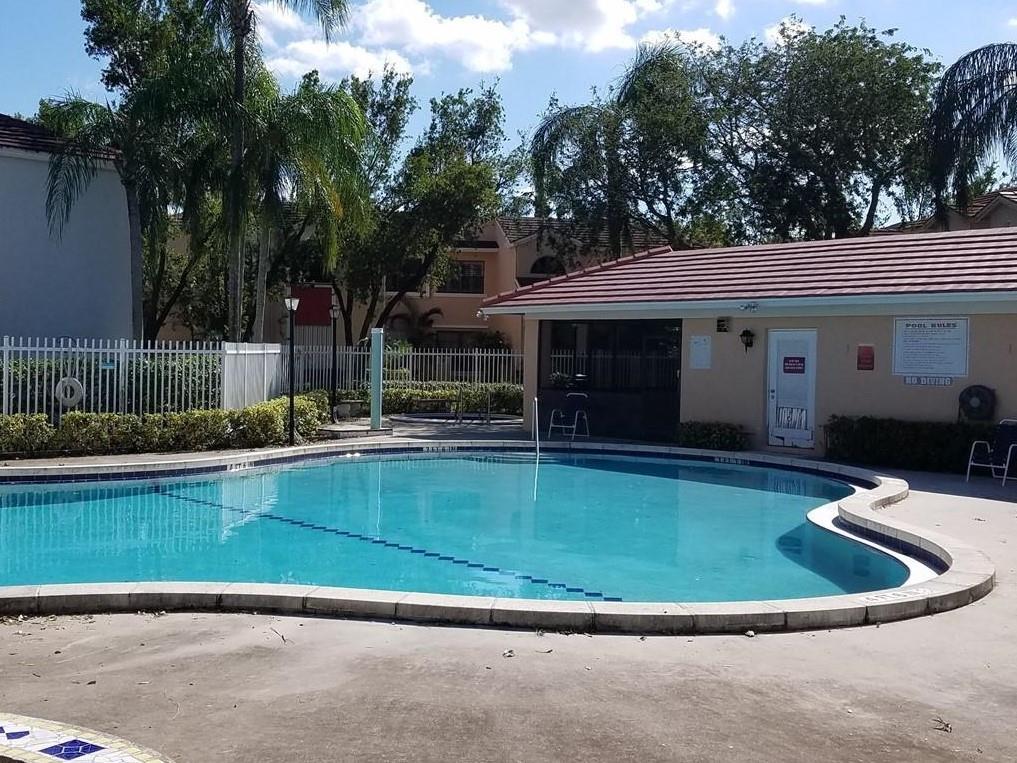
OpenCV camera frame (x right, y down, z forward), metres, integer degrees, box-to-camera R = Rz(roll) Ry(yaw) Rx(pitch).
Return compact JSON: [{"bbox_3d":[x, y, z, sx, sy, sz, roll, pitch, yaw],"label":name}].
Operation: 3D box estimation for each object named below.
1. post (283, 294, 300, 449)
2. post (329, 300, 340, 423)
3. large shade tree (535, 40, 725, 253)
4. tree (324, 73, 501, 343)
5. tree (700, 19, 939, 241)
[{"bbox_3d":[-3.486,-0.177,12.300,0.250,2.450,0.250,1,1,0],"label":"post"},{"bbox_3d":[-3.576,-0.354,15.700,0.250,2.460,0.250,1,1,0],"label":"post"},{"bbox_3d":[3.832,-4.835,24.000,6.200,11.630,6.000,1,1,0],"label":"large shade tree"},{"bbox_3d":[-3.014,-4.515,24.500,6.000,10.660,6.000,1,1,0],"label":"tree"},{"bbox_3d":[8.874,-4.614,21.800,6.800,11.490,6.500,1,1,0],"label":"tree"}]

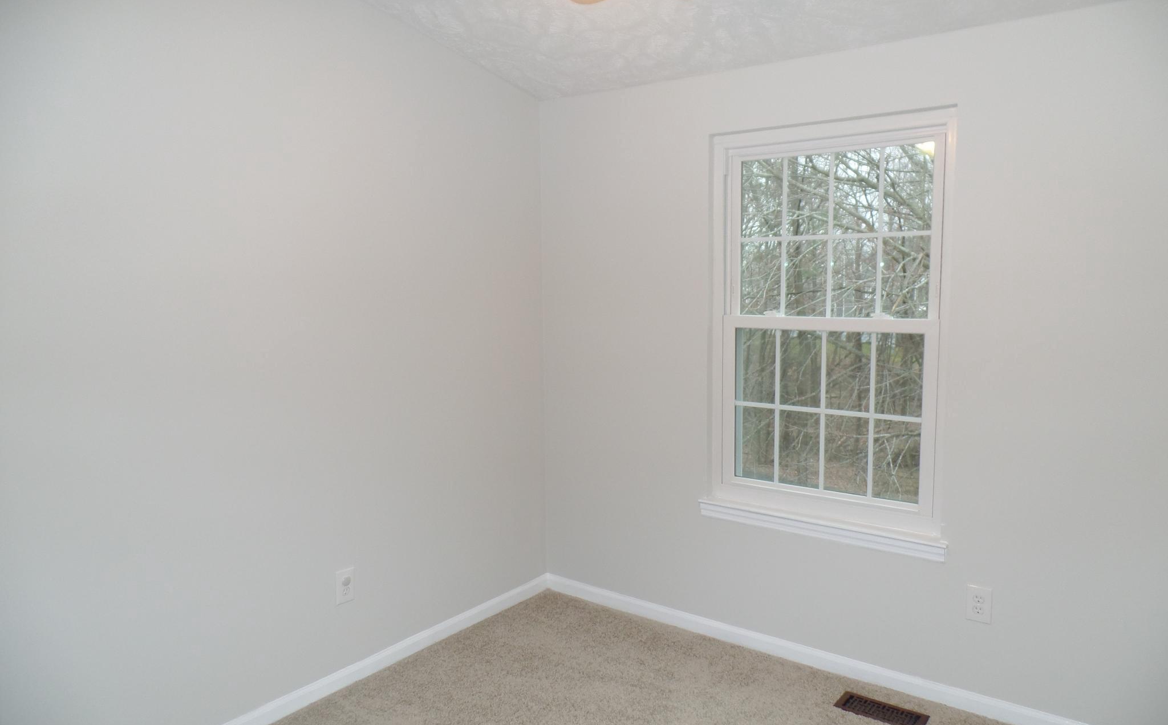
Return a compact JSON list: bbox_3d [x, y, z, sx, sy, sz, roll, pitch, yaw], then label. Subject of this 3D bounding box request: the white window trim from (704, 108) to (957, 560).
[{"bbox_3d":[0.891,-0.107,2.947,0.930,1.564,0.110,4,7,36],"label":"white window trim"}]

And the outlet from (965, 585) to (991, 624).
[{"bbox_3d":[1.357,0.833,2.665,0.076,0.120,0.008,4,7,36],"label":"outlet"}]

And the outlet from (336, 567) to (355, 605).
[{"bbox_3d":[-0.873,0.824,2.850,0.009,0.120,0.076,4,7,36],"label":"outlet"}]

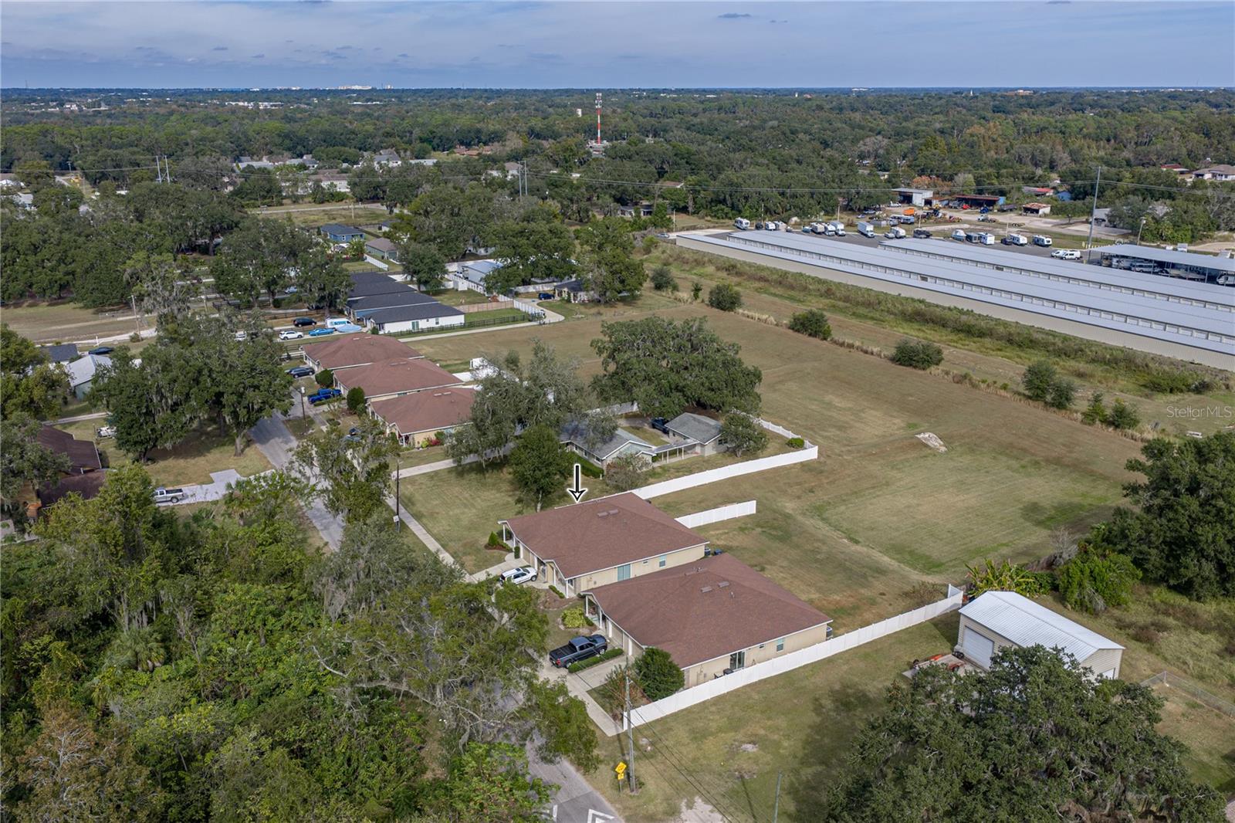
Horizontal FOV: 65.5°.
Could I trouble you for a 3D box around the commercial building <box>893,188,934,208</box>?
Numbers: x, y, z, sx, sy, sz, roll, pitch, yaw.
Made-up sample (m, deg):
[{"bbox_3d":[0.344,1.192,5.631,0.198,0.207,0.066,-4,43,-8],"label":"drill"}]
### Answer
[{"bbox_3d":[140.334,-101.916,456.675,6.800,6.600,20.500,-11,21,-29],"label":"commercial building"}]

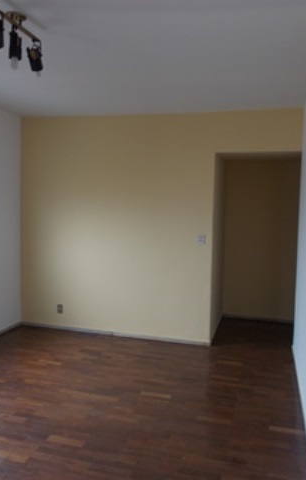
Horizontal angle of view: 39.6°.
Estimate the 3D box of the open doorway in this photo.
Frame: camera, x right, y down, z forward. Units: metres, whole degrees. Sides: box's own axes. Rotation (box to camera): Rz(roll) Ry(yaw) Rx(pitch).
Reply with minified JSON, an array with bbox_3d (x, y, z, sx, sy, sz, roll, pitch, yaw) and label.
[{"bbox_3d":[1.105,0.135,4.611,0.878,2.120,0.200,2,5,15],"label":"open doorway"}]

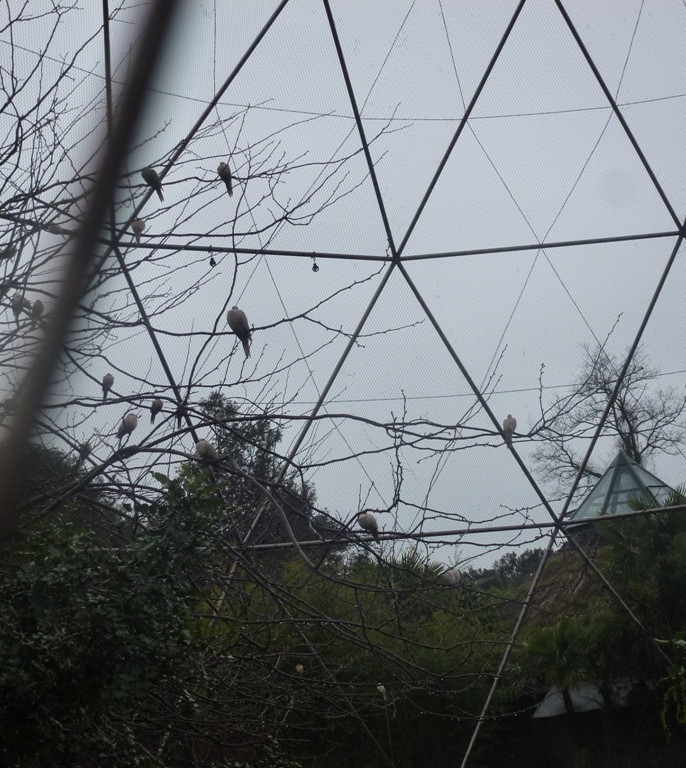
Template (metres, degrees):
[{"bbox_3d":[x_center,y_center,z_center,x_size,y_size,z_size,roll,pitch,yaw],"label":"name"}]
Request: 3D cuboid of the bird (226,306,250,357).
[{"bbox_3d":[-0.536,-0.268,7.400,0.115,0.275,0.160,0,-12,-26],"label":"bird"}]

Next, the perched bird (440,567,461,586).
[{"bbox_3d":[0.696,1.261,9.300,0.120,0.220,0.180,-14,-14,38],"label":"perched bird"}]

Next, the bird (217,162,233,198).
[{"bbox_3d":[-0.908,-1.588,11.200,0.110,0.265,0.155,0,-12,-26],"label":"bird"}]

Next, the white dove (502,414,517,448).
[{"bbox_3d":[1.310,0.366,11.400,0.115,0.260,0.150,-9,-11,21],"label":"white dove"}]

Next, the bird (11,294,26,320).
[{"bbox_3d":[-2.865,-0.667,12.800,0.110,0.250,0.160,-5,-11,-1],"label":"bird"}]

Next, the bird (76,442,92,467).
[{"bbox_3d":[-2.202,0.607,12.300,0.110,0.230,0.170,5,-15,-44],"label":"bird"}]

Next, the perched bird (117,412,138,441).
[{"bbox_3d":[-1.784,0.360,12.000,0.180,0.240,0.110,-8,-11,16],"label":"perched bird"}]

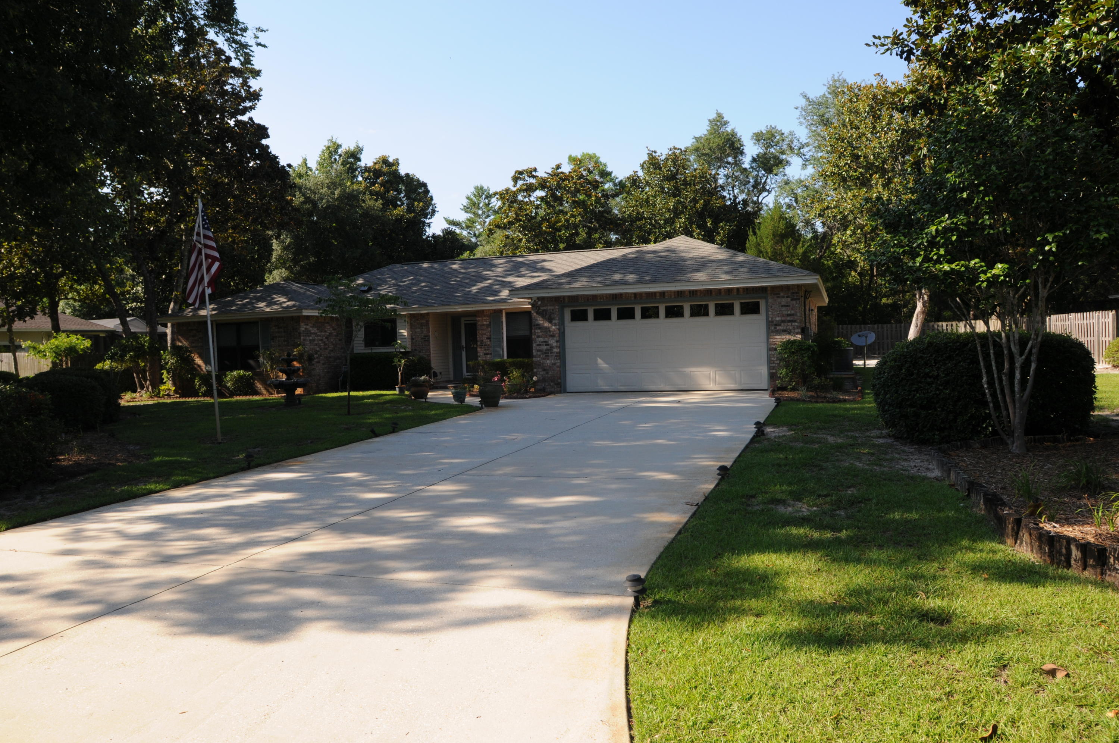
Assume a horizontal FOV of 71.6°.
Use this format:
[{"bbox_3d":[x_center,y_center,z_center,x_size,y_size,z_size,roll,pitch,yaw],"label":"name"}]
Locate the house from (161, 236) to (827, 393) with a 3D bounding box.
[{"bbox_3d":[-2.676,-1.896,27.125,22.590,4.450,13.250,-1,3,20],"label":"house"}]

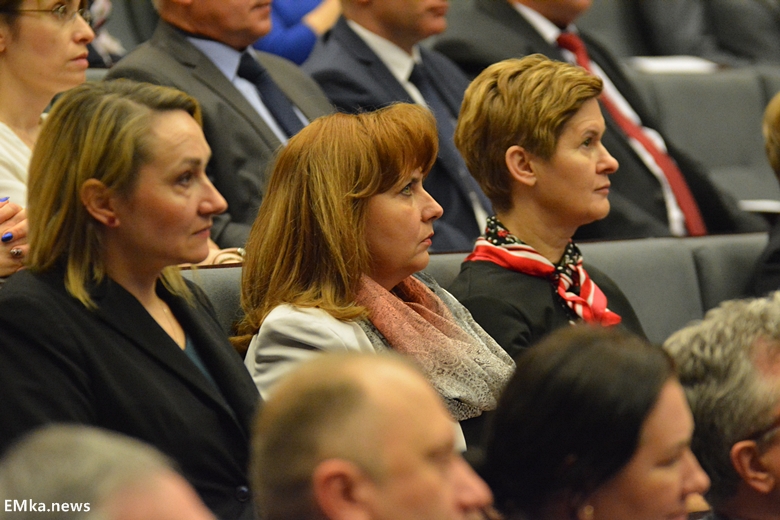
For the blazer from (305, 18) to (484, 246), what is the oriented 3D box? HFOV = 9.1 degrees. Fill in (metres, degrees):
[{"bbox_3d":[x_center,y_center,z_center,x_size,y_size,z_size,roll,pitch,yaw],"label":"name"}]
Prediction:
[{"bbox_3d":[0.080,-0.105,8.200,0.390,0.620,0.500,-7,-2,32],"label":"blazer"}]

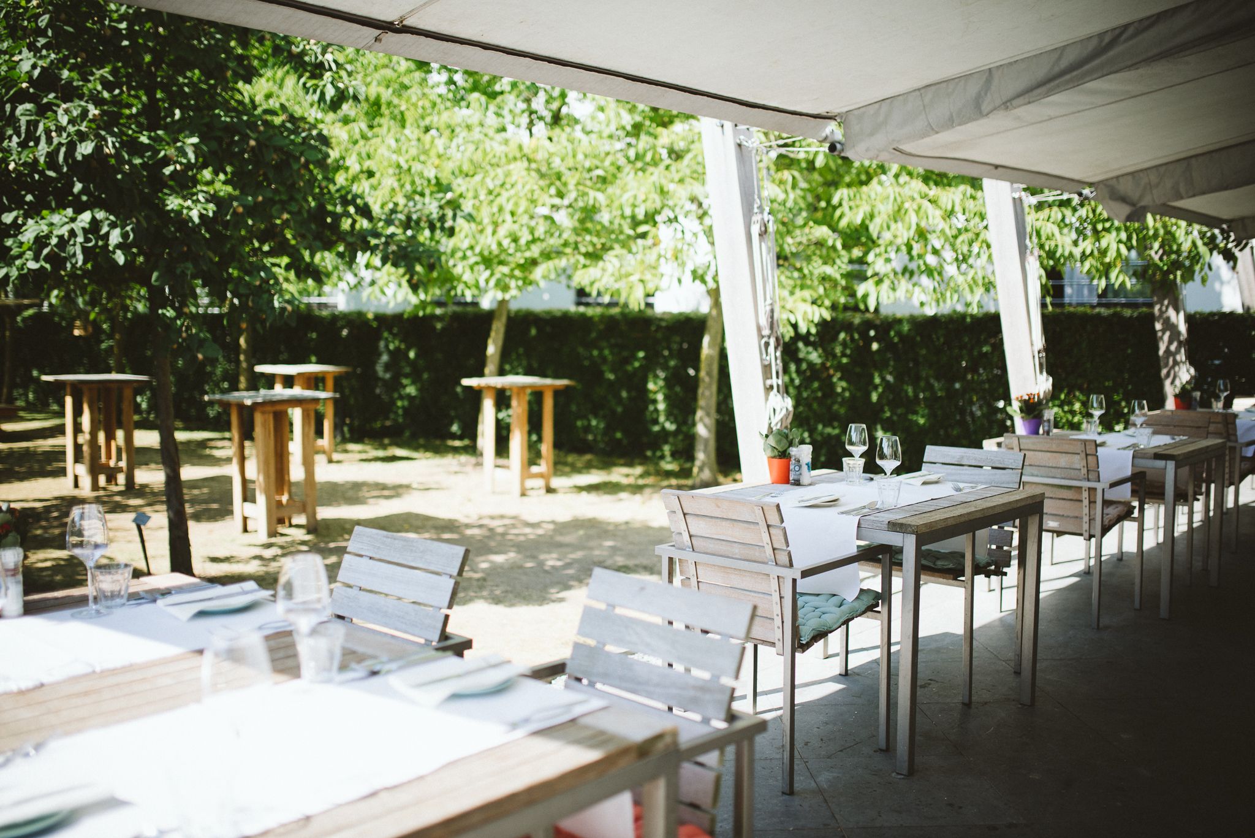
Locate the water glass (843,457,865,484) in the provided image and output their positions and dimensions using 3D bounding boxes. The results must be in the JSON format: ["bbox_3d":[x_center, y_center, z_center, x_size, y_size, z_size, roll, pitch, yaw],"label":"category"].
[{"bbox_3d":[0.823,0.190,4.423,0.083,0.088,0.083,1,5,0],"label":"water glass"}]

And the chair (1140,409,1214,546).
[{"bbox_3d":[2.838,0.411,6.555,0.520,0.830,0.580,5,7,40],"label":"chair"}]

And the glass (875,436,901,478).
[{"bbox_3d":[0.850,0.164,3.957,0.084,0.215,0.084,5,7,41],"label":"glass"}]

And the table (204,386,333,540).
[{"bbox_3d":[-2.859,0.371,9.893,0.785,1.100,0.785,5,7,41],"label":"table"}]

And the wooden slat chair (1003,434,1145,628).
[{"bbox_3d":[2.051,0.481,5.639,0.520,0.830,0.590,5,7,40],"label":"wooden slat chair"}]

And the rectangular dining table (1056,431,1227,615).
[{"bbox_3d":[2.414,0.482,6.138,0.885,0.750,0.880,5,7,40],"label":"rectangular dining table"}]

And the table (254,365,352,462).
[{"bbox_3d":[-3.787,-0.035,14.298,0.785,1.100,0.785,5,7,41],"label":"table"}]

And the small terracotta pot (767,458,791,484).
[{"bbox_3d":[0.549,0.185,4.418,0.084,0.088,0.084,1,5,0],"label":"small terracotta pot"}]

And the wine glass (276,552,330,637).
[{"bbox_3d":[-0.512,0.322,1.946,0.083,0.216,0.083,5,7,41],"label":"wine glass"}]

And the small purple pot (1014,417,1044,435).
[{"bbox_3d":[2.058,0.044,6.217,0.115,0.100,0.115,1,5,0],"label":"small purple pot"}]

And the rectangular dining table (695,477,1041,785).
[{"bbox_3d":[0.798,0.629,4.215,0.890,0.750,0.910,5,7,40],"label":"rectangular dining table"}]

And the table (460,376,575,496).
[{"bbox_3d":[-1.082,0.180,12.183,0.785,1.100,0.785,4,6,35],"label":"table"}]

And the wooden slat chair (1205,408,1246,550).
[{"bbox_3d":[3.477,0.341,7.355,0.537,0.828,0.563,5,7,40],"label":"wooden slat chair"}]

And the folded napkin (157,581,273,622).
[{"bbox_3d":[-0.829,0.364,2.471,0.130,0.034,0.215,5,6,39],"label":"folded napkin"}]

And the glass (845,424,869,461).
[{"bbox_3d":[0.848,0.124,4.497,0.085,0.208,0.085,5,7,40],"label":"glass"}]

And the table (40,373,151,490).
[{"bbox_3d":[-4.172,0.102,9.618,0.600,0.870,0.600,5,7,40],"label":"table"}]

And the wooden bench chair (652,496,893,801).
[{"bbox_3d":[0.448,0.619,3.764,0.537,0.828,0.563,5,7,43],"label":"wooden bench chair"}]

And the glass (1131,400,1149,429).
[{"bbox_3d":[2.509,0.017,5.969,0.085,0.208,0.085,5,7,40],"label":"glass"}]

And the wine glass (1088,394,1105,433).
[{"bbox_3d":[2.493,-0.026,6.471,0.085,0.206,0.085,5,7,40],"label":"wine glass"}]

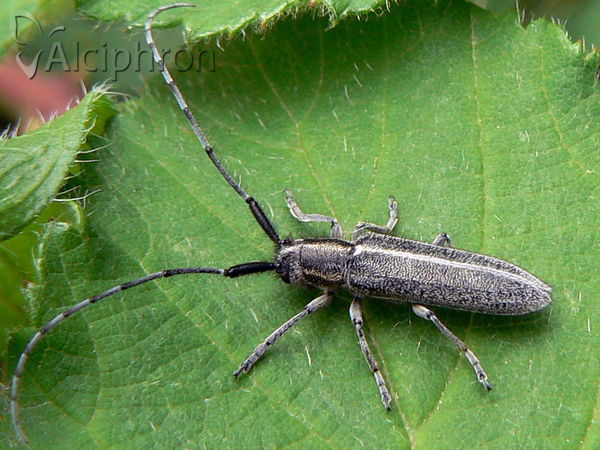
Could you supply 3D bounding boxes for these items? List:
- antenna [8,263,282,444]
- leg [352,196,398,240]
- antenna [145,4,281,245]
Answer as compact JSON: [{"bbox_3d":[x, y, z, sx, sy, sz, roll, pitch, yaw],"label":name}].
[{"bbox_3d":[-0.006,0.004,0.025,0.011,0.001,0.003,-32,65,-17],"label":"antenna"},{"bbox_3d":[0.003,0.000,0.027,0.002,0.001,0.002,0,60,0],"label":"leg"},{"bbox_3d":[-0.004,-0.005,0.028,0.003,0.002,0.013,-17,62,-10],"label":"antenna"}]

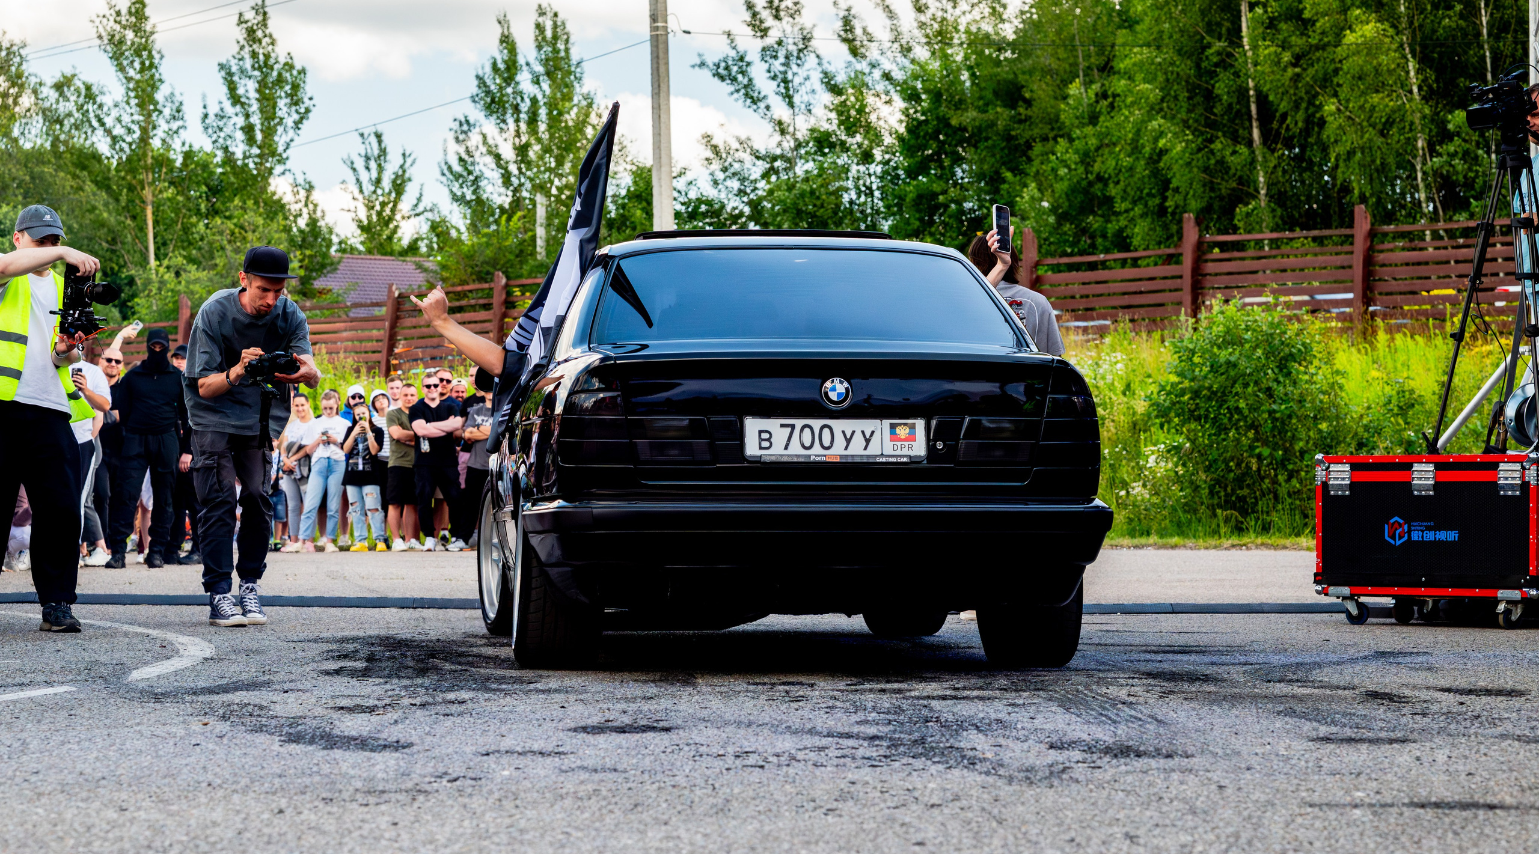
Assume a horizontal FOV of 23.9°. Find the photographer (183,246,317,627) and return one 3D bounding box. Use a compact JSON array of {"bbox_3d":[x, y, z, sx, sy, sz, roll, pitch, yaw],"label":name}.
[{"bbox_3d":[-2.159,0.033,15.165,0.540,1.590,0.550,1,-1,-30],"label":"photographer"}]

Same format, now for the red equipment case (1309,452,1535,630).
[{"bbox_3d":[2.939,0.479,15.447,1.029,0.724,0.650,-1,-1,38],"label":"red equipment case"}]

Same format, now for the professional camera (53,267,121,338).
[{"bbox_3d":[-2.675,-0.493,14.250,0.250,0.290,0.170,-1,-1,34],"label":"professional camera"}]

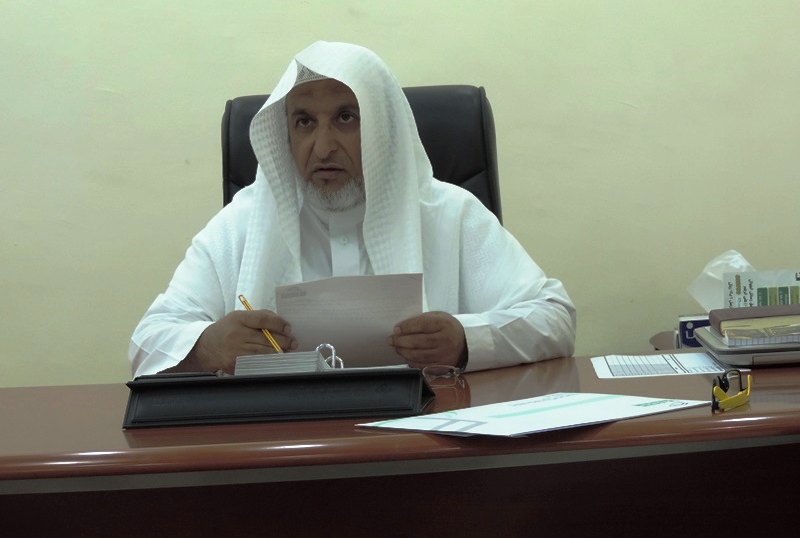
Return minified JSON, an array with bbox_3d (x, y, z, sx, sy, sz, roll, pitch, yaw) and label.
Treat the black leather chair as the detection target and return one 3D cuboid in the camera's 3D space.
[{"bbox_3d":[-0.044,0.302,3.133,0.640,1.190,0.680,-2,2,5],"label":"black leather chair"}]

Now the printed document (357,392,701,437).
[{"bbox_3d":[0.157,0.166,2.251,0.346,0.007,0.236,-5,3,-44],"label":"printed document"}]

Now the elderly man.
[{"bbox_3d":[-0.066,0.278,3.002,0.670,1.250,0.700,-2,2,3],"label":"elderly man"}]

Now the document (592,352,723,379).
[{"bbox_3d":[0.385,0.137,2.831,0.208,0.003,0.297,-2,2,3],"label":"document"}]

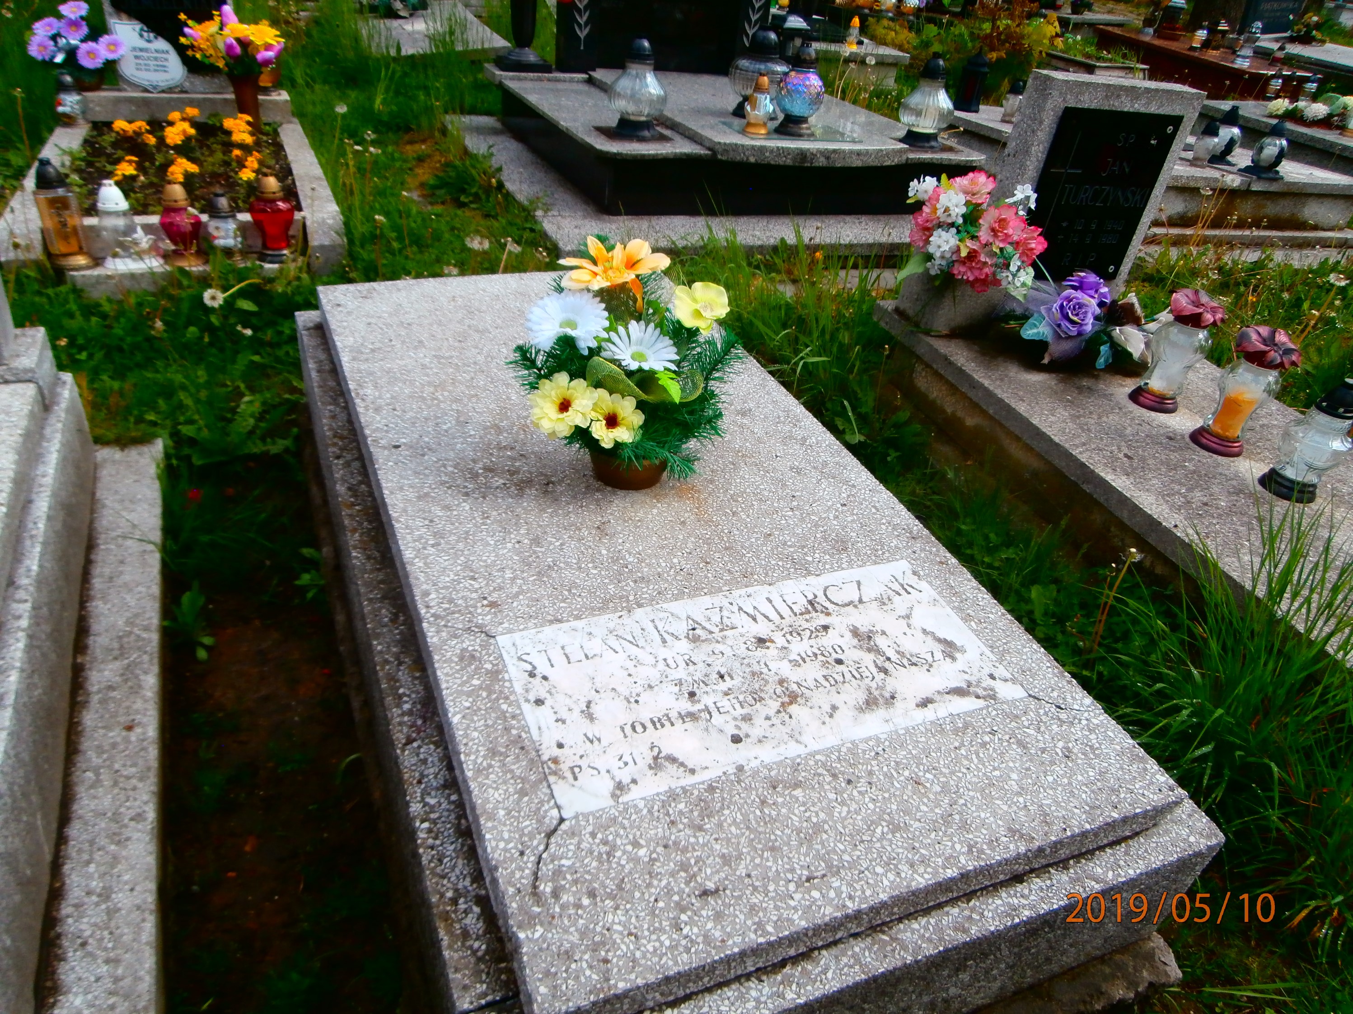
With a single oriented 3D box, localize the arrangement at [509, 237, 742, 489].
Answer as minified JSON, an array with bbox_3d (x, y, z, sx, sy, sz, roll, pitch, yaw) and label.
[{"bbox_3d":[-0.096,-0.204,1.508,0.345,0.365,0.290,-4,35,-15],"label":"arrangement"}]

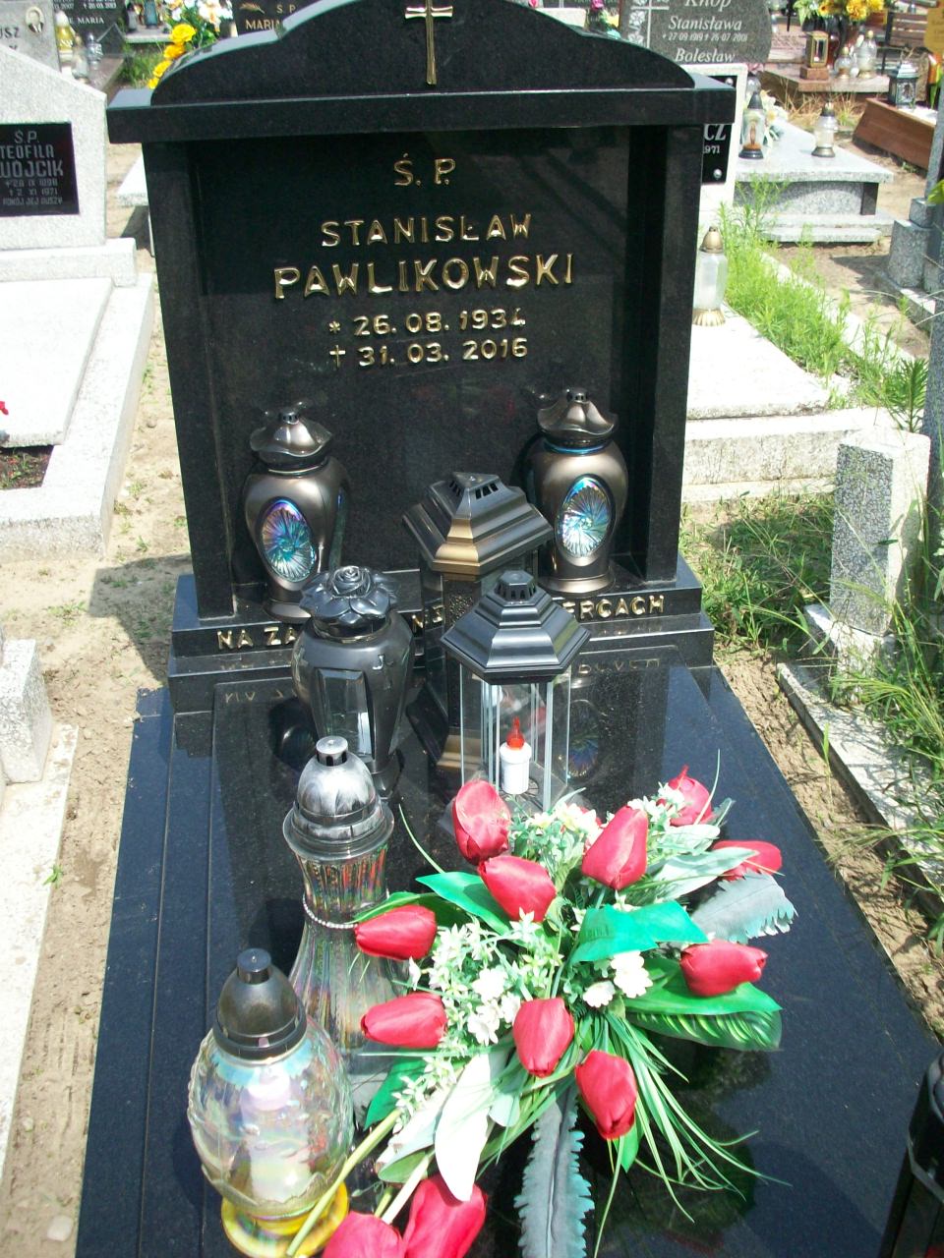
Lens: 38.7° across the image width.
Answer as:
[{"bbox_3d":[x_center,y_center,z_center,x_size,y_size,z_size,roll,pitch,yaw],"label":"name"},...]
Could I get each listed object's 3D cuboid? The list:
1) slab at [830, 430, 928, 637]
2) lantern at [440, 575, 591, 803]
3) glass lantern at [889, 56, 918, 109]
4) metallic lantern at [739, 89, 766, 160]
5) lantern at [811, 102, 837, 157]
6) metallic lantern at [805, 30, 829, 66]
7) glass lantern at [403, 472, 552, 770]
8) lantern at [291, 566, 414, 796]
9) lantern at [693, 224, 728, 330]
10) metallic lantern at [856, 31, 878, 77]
[{"bbox_3d":[0.687,-0.161,2.253,0.122,0.315,0.098,-28,35,-37],"label":"slab"},{"bbox_3d":[0.054,0.078,1.686,0.183,0.331,0.163,-2,31,-4],"label":"lantern"},{"bbox_3d":[2.586,-3.268,8.050,0.145,0.290,0.145,-5,29,-8],"label":"glass lantern"},{"bbox_3d":[1.315,-2.360,6.300,0.115,0.305,0.115,-5,29,-8],"label":"metallic lantern"},{"bbox_3d":[1.657,-2.346,6.298,0.108,0.230,0.108,6,28,13],"label":"lantern"},{"bbox_3d":[2.450,-4.102,9.505,0.135,0.235,0.135,-2,27,-2],"label":"metallic lantern"},{"bbox_3d":[0.000,-0.031,2.140,0.242,0.440,0.210,6,31,11],"label":"glass lantern"},{"bbox_3d":[-0.148,0.069,1.703,0.153,0.326,0.153,3,31,4],"label":"lantern"},{"bbox_3d":[0.728,-1.074,4.100,0.106,0.300,0.106,-5,29,-8],"label":"lantern"},{"bbox_3d":[2.738,-3.973,9.284,0.138,0.290,0.138,6,28,14],"label":"metallic lantern"}]

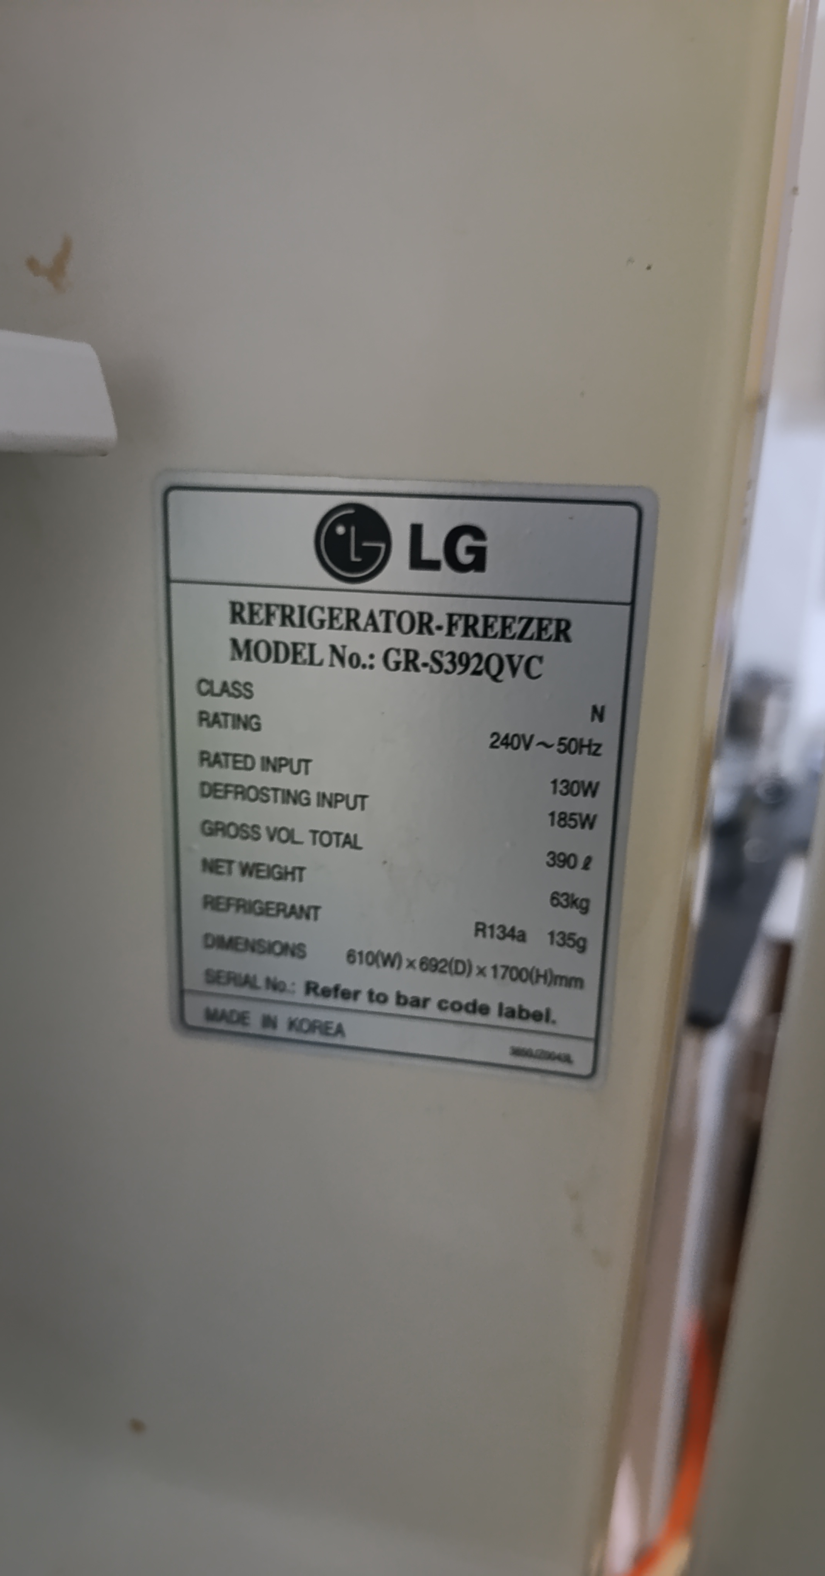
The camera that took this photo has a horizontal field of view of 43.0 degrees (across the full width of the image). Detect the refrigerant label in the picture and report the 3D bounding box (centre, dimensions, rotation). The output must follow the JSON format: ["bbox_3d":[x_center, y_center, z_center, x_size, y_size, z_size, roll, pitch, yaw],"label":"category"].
[{"bbox_3d":[-0.003,0.001,0.149,0.067,0.085,0.002,4,15,9],"label":"refrigerant label"}]

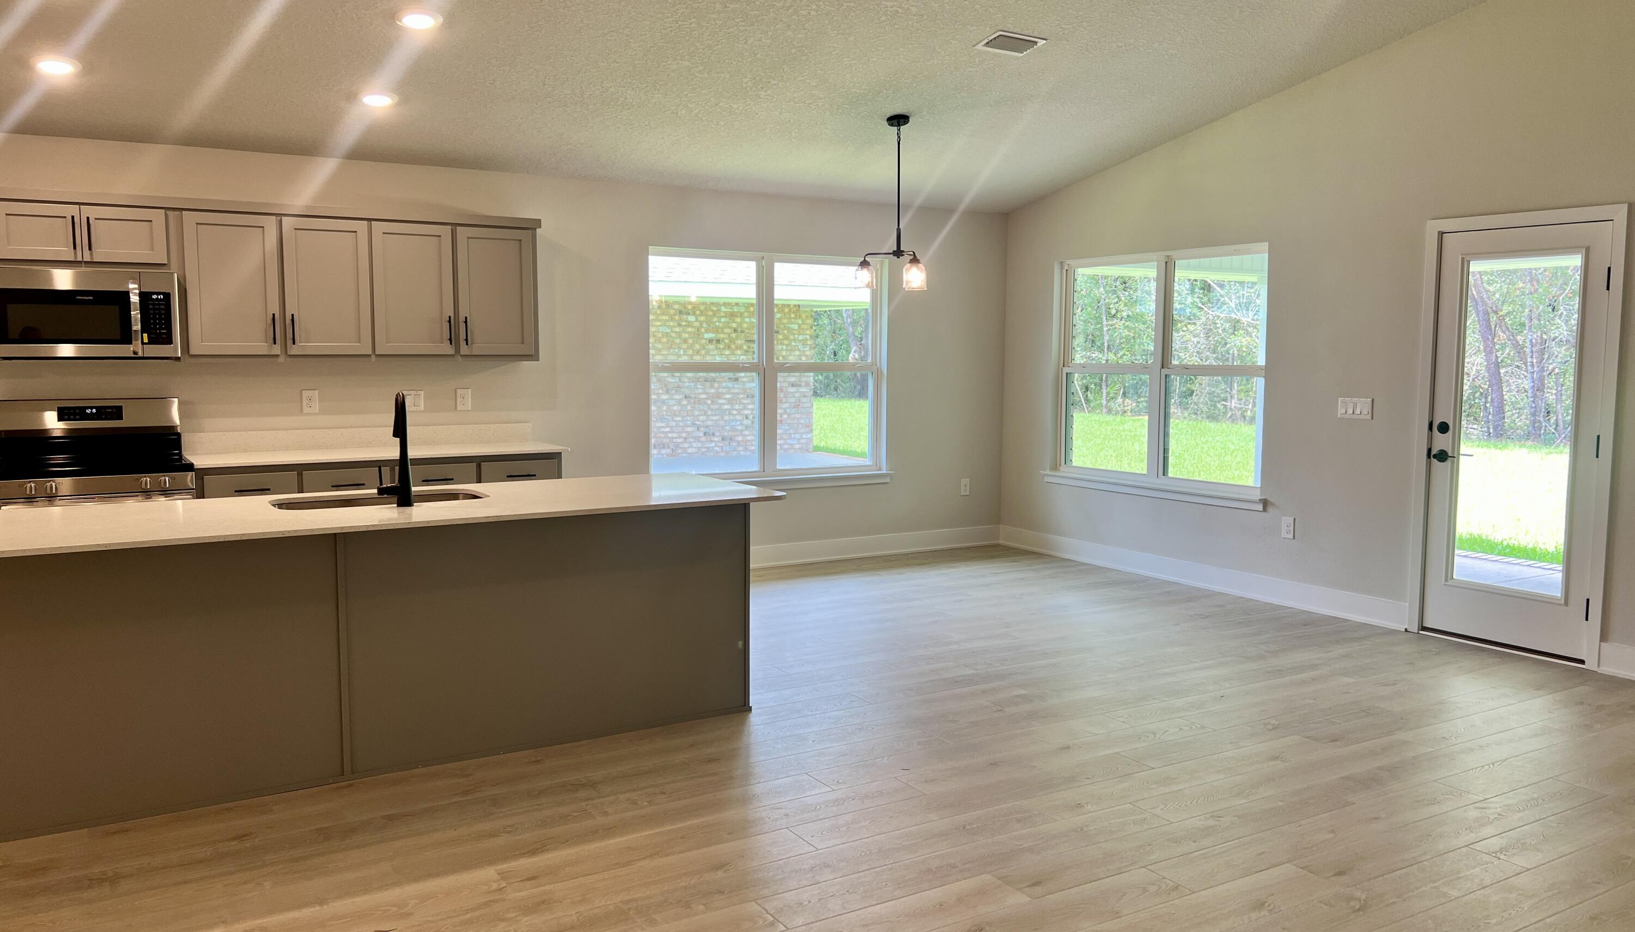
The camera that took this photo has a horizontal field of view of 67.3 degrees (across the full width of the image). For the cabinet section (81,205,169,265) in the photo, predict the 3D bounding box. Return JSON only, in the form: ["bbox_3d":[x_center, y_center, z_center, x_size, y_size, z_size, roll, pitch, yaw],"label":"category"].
[{"bbox_3d":[-3.396,-1.111,6.015,0.373,0.283,0.322,-3,6,-32],"label":"cabinet section"}]

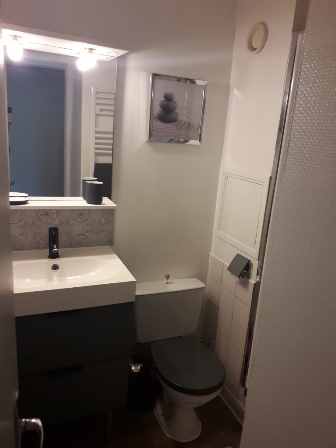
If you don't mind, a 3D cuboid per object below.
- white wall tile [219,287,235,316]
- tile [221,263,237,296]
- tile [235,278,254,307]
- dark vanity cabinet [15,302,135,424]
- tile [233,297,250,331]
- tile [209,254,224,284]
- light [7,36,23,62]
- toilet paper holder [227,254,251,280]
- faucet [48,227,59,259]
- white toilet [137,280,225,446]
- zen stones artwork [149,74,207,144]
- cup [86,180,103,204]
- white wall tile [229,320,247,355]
[{"bbox_3d":[0.364,0.479,2.139,0.010,0.150,0.150,-2,15,-24],"label":"white wall tile"},{"bbox_3d":[0.380,0.337,2.128,0.012,0.151,0.154,-2,16,-24],"label":"tile"},{"bbox_3d":[0.441,0.377,1.990,0.012,0.151,0.152,-2,16,-24],"label":"tile"},{"bbox_3d":[-0.546,0.576,1.738,0.600,0.575,0.470,-2,15,-24],"label":"dark vanity cabinet"},{"bbox_3d":[0.429,0.523,2.028,0.012,0.151,0.152,-2,16,-24],"label":"tile"},{"bbox_3d":[0.318,0.297,2.267,0.012,0.151,0.154,-2,16,-24],"label":"tile"},{"bbox_3d":[-0.656,-0.759,1.513,0.062,0.094,0.062,-2,16,-24],"label":"light"},{"bbox_3d":[0.393,0.243,1.952,0.074,0.115,0.130,-2,15,-24],"label":"toilet paper holder"},{"bbox_3d":[-0.551,0.102,1.706,0.050,0.157,0.130,-2,15,-24],"label":"faucet"},{"bbox_3d":[0.072,0.781,2.018,0.440,0.724,0.630,-2,16,-24],"label":"white toilet"},{"bbox_3d":[0.052,-0.623,1.931,0.340,0.348,0.025,-2,15,-24],"label":"zen stones artwork"},{"bbox_3d":[-0.377,-0.158,1.792,0.083,0.107,0.083,-2,15,-24],"label":"cup"},{"bbox_3d":[0.413,0.665,2.042,0.010,0.150,0.150,-2,15,-24],"label":"white wall tile"}]

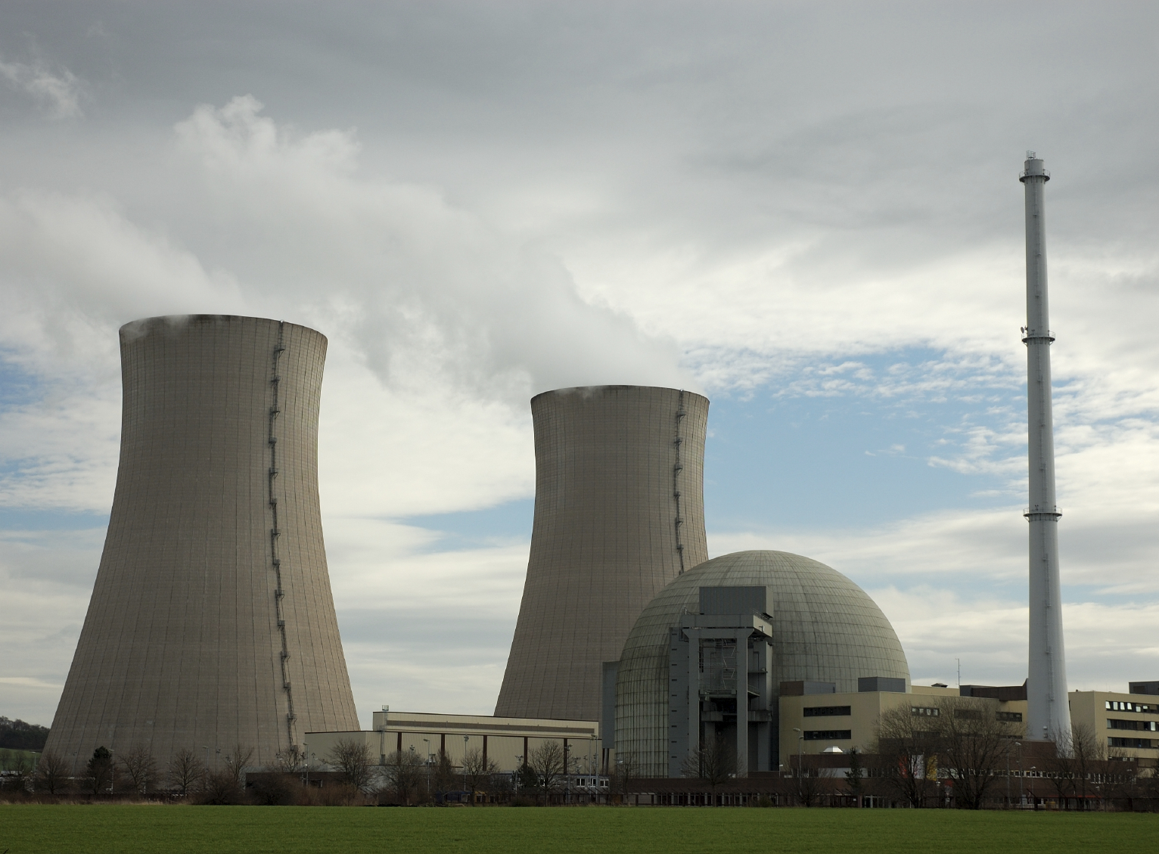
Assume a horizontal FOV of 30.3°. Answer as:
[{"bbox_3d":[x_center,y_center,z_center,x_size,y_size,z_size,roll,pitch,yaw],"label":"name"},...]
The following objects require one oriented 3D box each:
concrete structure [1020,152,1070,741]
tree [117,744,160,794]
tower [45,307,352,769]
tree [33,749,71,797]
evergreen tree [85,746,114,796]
[{"bbox_3d":[106.160,10.630,490.590,10.300,151.810,10.300,-2,-10,12],"label":"concrete structure"},{"bbox_3d":[-91.540,71.800,444.090,9.100,11.900,9.100,1,-10,0],"label":"tree"},{"bbox_3d":[-112.680,42.690,661.740,103.000,144.000,103.000,1,-10,0],"label":"tower"},{"bbox_3d":[-114.070,75.500,463.700,8.200,10.900,8.200,1,-10,0],"label":"tree"},{"bbox_3d":[-106.180,76.470,473.710,6.100,11.190,6.100,3,-10,-12],"label":"evergreen tree"}]

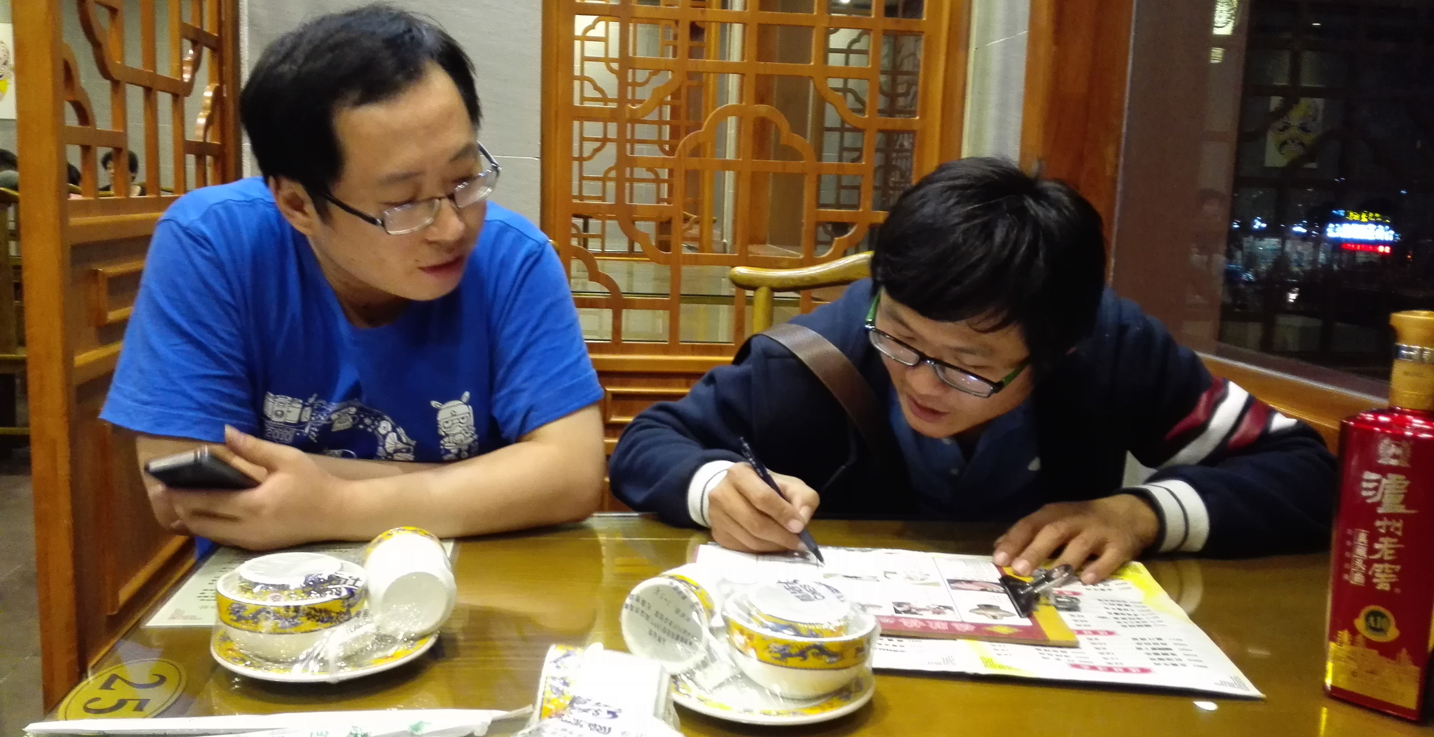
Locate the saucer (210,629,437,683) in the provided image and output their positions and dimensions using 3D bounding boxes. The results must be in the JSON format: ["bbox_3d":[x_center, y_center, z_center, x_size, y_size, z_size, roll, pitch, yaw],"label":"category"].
[{"bbox_3d":[-0.278,0.199,0.754,0.148,0.021,0.148,1,9,-9],"label":"saucer"}]

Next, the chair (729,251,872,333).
[{"bbox_3d":[0.311,0.371,1.400,0.570,1.030,0.540,1,9,-9],"label":"chair"}]

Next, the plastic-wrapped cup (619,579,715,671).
[{"bbox_3d":[-0.026,0.174,0.755,0.068,0.068,0.058,5,7,20],"label":"plastic-wrapped cup"}]

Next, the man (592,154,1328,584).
[{"bbox_3d":[0.242,0.344,1.215,0.710,1.100,0.750,3,8,6],"label":"man"}]

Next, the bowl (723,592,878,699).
[{"bbox_3d":[0.054,0.182,0.704,0.100,0.049,0.100,2,8,0],"label":"bowl"}]

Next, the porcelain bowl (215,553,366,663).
[{"bbox_3d":[-0.287,0.165,0.725,0.099,0.050,0.099,2,8,0],"label":"porcelain bowl"}]

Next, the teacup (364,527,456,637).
[{"bbox_3d":[-0.230,0.164,0.804,0.068,0.068,0.060,-2,15,-21],"label":"teacup"}]

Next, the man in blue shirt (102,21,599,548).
[{"bbox_3d":[-0.386,0.266,1.204,0.520,1.240,0.640,1,9,-6],"label":"man in blue shirt"}]

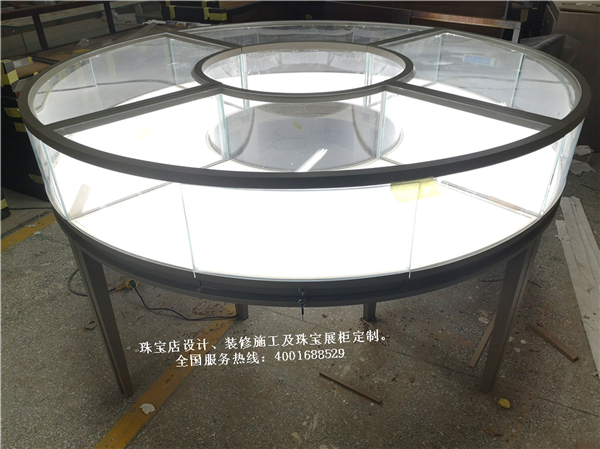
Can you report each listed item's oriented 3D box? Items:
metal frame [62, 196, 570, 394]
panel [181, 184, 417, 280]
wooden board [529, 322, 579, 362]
[{"bbox_3d":[0.021,-0.052,2.035,1.862,0.745,1.862,-1,32,1],"label":"metal frame"},{"bbox_3d":[0.000,0.024,1.037,0.502,0.247,0.041,0,32,1],"label":"panel"},{"bbox_3d":[1.026,0.474,1.895,0.035,0.015,0.211,-15,35,-21],"label":"wooden board"}]

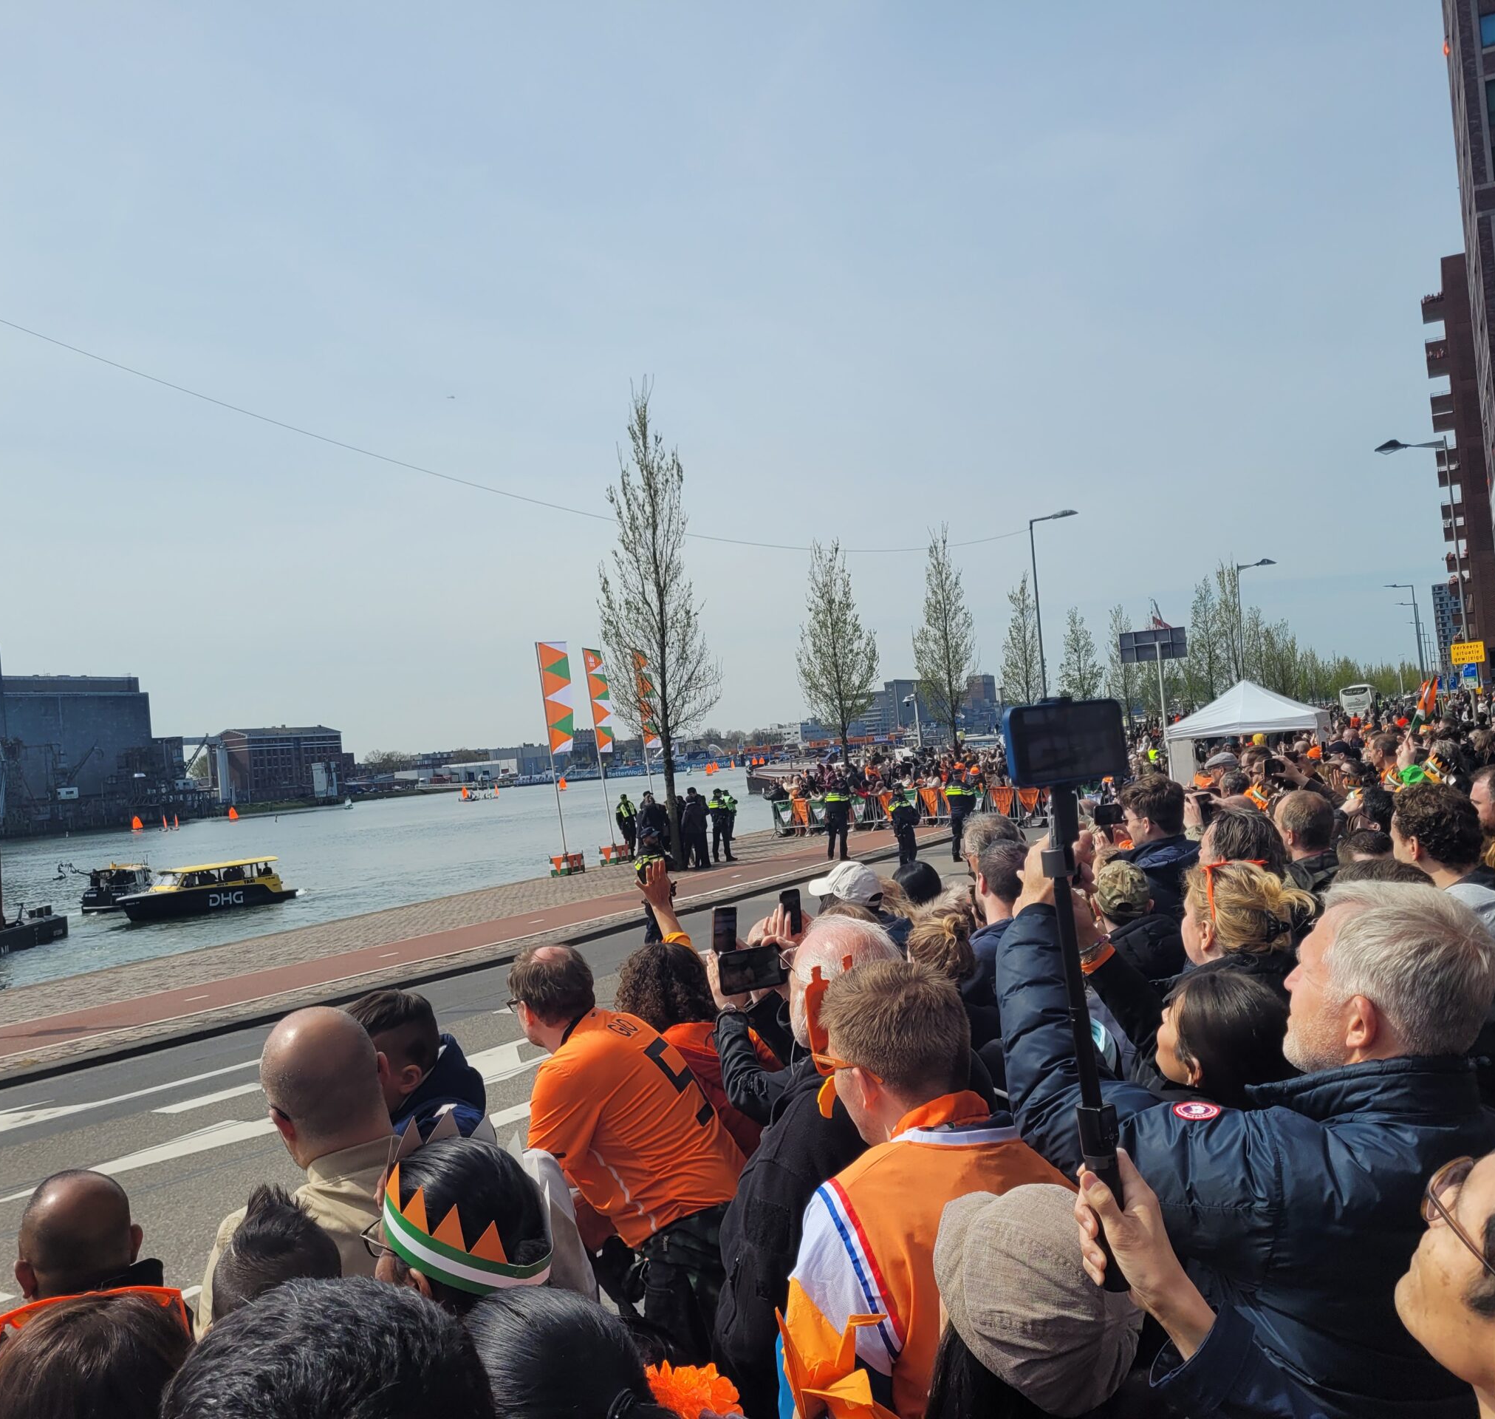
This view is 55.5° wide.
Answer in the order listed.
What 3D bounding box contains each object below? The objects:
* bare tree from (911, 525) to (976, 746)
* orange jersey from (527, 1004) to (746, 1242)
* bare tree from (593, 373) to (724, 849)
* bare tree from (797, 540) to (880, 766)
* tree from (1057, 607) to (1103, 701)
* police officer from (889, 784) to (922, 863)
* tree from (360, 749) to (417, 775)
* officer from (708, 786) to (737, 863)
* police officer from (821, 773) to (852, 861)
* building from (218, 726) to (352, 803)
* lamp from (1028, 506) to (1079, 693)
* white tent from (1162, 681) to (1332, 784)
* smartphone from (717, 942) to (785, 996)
[{"bbox_3d":[7.415,-1.654,53.000,2.400,10.300,2.400,-5,-2,-6],"label":"bare tree"},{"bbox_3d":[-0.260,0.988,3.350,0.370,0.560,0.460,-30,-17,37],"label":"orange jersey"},{"bbox_3d":[-2.099,-2.028,34.200,2.800,11.600,2.800,-5,-2,-6],"label":"bare tree"},{"bbox_3d":[2.815,-0.721,43.300,2.500,9.000,2.500,-5,-2,-6],"label":"bare tree"},{"bbox_3d":[15.747,-0.876,66.497,2.300,7.770,2.300,-5,-2,13],"label":"tree"},{"bbox_3d":[3.091,2.281,27.599,0.400,1.720,0.540,-4,-2,-32],"label":"police officer"},{"bbox_3d":[-120.923,19.507,479.952,17.000,12.500,15.000,-5,-2,0],"label":"tree"},{"bbox_3d":[-0.651,2.841,34.800,0.450,1.840,0.550,-5,-2,17],"label":"officer"},{"bbox_3d":[1.907,2.255,29.800,0.500,1.840,0.340,-5,-2,14],"label":"police officer"},{"bbox_3d":[-167.667,19.767,515.000,17.000,26.500,50.000,-6,-2,27],"label":"building"},{"bbox_3d":[10.212,-1.718,45.621,1.650,9.250,0.350,-6,-2,26],"label":"lamp"},{"bbox_3d":[11.005,0.948,31.078,3.050,3.170,3.050,-6,-2,27],"label":"white tent"},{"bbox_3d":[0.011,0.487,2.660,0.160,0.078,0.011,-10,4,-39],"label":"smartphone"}]

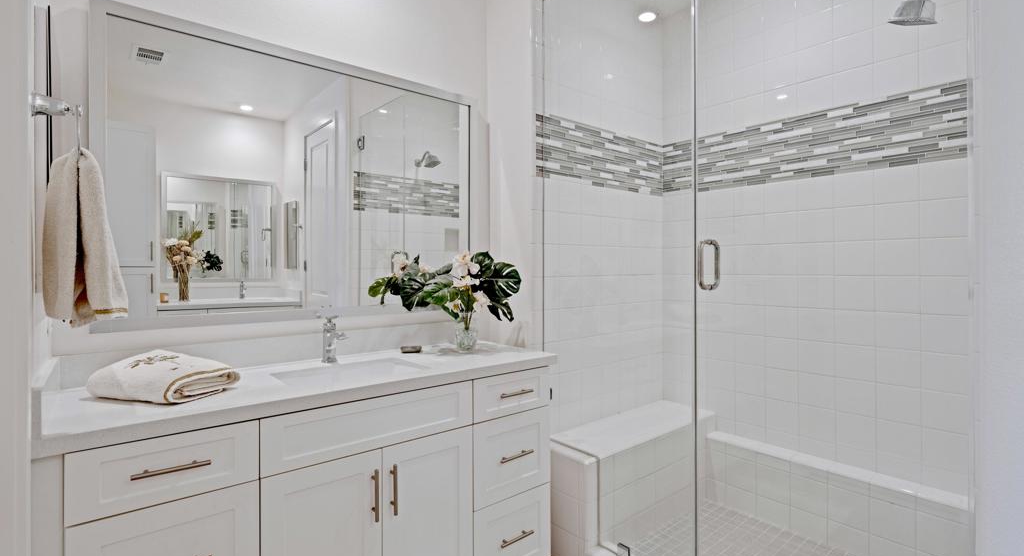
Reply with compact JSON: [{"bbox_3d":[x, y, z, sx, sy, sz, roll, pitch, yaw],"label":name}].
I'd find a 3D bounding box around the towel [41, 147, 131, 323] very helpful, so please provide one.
[{"bbox_3d":[-1.025,-0.097,1.172,0.147,0.416,0.200,-1,1,-40],"label":"towel"}]

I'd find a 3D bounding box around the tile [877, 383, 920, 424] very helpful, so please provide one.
[{"bbox_3d":[1.623,0.531,2.031,0.009,0.156,0.150,-1,1,-40],"label":"tile"}]

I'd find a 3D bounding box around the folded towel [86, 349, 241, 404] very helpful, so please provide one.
[{"bbox_3d":[-1.016,0.281,1.421,0.280,0.105,0.260,0,1,20],"label":"folded towel"}]

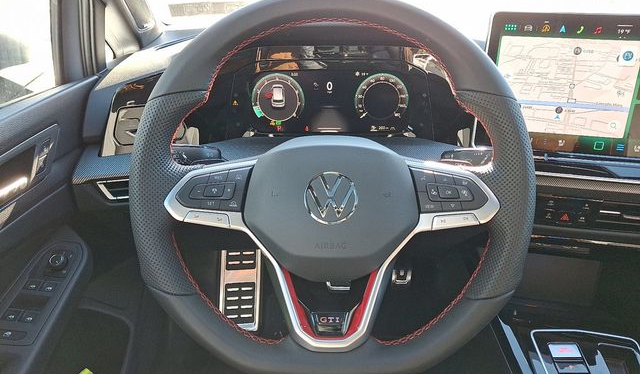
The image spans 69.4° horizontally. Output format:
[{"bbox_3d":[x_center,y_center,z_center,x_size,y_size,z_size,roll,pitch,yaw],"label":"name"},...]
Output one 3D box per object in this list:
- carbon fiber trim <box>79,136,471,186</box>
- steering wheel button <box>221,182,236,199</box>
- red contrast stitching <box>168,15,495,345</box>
[{"bbox_3d":[-0.045,-0.035,0.620,0.510,0.032,0.115,0,27,0],"label":"carbon fiber trim"},{"bbox_3d":[-0.084,0.004,0.429,0.014,0.017,0.006,0,2,0],"label":"steering wheel button"},{"bbox_3d":[0.012,-0.005,0.432,0.298,0.300,0.030,0,2,0],"label":"red contrast stitching"}]

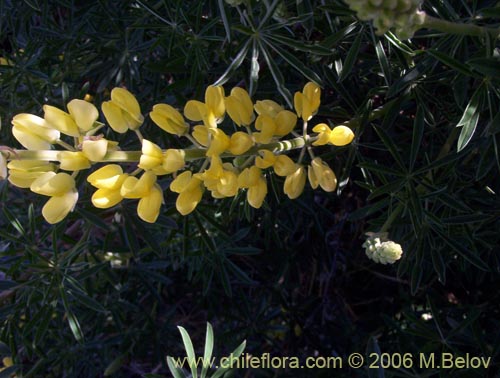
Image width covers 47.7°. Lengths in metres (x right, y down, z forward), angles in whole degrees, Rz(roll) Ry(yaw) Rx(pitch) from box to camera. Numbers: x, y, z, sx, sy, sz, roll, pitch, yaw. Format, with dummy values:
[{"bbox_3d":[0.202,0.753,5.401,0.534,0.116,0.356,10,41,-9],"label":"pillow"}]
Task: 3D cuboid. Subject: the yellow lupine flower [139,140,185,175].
[{"bbox_3d":[-0.033,-0.012,0.213,0.017,0.012,0.013,0,6,-11],"label":"yellow lupine flower"}]

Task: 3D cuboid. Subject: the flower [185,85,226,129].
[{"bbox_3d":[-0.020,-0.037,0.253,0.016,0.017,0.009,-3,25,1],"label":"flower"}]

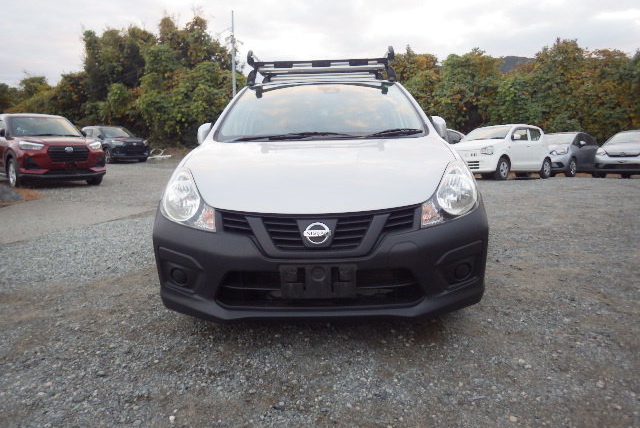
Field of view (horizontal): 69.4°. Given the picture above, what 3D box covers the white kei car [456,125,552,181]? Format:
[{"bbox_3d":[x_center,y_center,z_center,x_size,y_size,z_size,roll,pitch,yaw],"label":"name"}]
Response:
[{"bbox_3d":[5.030,-1.700,12.780,3.395,1.480,1.475,-7,11,-40],"label":"white kei car"}]

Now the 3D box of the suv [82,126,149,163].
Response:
[{"bbox_3d":[-9.420,-3.160,20.900,3.995,1.620,1.695,8,12,39],"label":"suv"}]

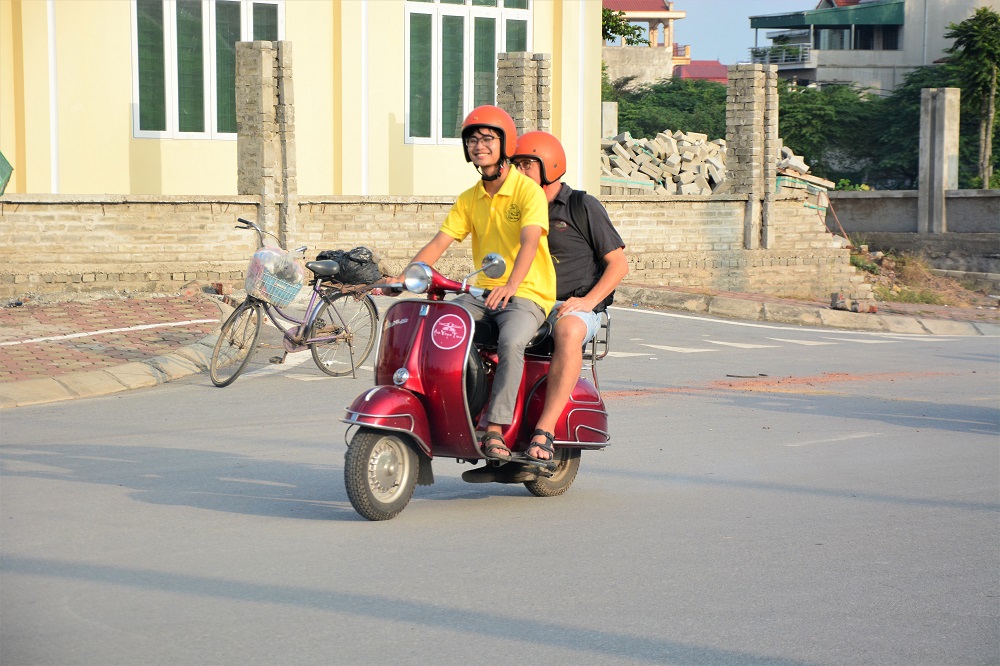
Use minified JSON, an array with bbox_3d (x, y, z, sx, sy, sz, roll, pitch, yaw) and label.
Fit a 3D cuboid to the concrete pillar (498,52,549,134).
[{"bbox_3d":[0.218,-1.598,27.754,0.345,1.806,0.345,-2,4,-43],"label":"concrete pillar"}]

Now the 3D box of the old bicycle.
[{"bbox_3d":[-1.468,-0.198,21.760,1.640,1.110,0.560,-2,4,-42],"label":"old bicycle"}]

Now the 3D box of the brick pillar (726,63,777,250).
[{"bbox_3d":[2.410,-1.681,29.652,0.345,1.762,0.345,-2,4,-43],"label":"brick pillar"}]

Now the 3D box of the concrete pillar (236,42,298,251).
[{"bbox_3d":[-1.921,-1.510,25.757,0.345,1.829,0.345,-2,4,-43],"label":"concrete pillar"}]

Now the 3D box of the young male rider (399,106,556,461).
[{"bbox_3d":[-0.111,-0.209,13.446,0.660,1.540,0.740,3,4,38],"label":"young male rider"}]

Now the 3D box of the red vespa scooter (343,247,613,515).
[{"bbox_3d":[-0.122,0.211,13.455,0.700,1.100,1.760,3,4,38],"label":"red vespa scooter"}]

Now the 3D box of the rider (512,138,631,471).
[{"bbox_3d":[0.180,-0.175,13.792,0.620,1.460,0.700,3,4,38],"label":"rider"}]

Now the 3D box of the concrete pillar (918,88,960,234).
[{"bbox_3d":[5.393,-2.099,37.941,0.345,1.772,0.345,3,4,42],"label":"concrete pillar"}]

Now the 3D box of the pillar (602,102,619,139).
[{"bbox_3d":[1.582,-2.629,47.527,0.345,1.791,0.345,-2,4,-43],"label":"pillar"}]

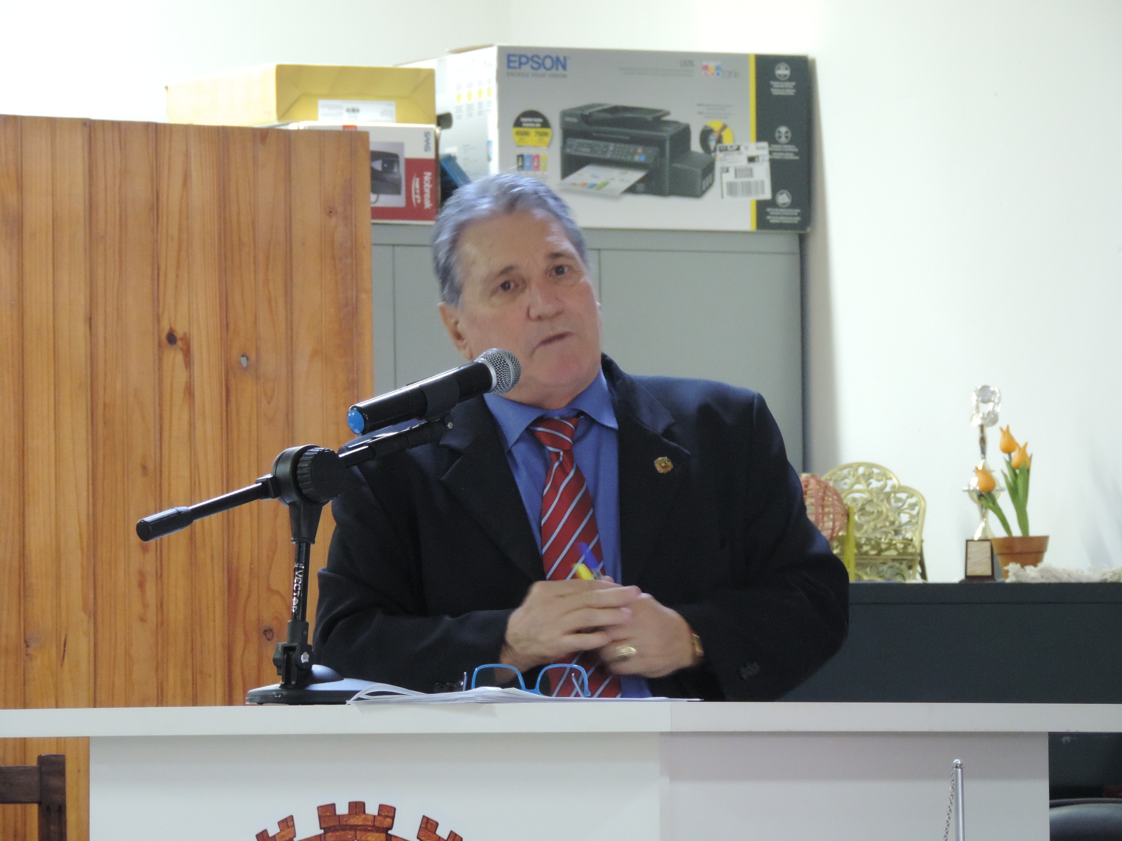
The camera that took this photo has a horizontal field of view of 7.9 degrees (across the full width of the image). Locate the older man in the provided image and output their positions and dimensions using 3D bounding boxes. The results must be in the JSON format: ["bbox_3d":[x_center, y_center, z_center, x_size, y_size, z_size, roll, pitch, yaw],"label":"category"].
[{"bbox_3d":[0.028,0.569,9.165,0.590,1.700,0.400,0,-2,-3],"label":"older man"}]

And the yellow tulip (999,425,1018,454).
[{"bbox_3d":[0.679,0.029,12.300,0.029,0.043,0.029,0,-2,0],"label":"yellow tulip"}]

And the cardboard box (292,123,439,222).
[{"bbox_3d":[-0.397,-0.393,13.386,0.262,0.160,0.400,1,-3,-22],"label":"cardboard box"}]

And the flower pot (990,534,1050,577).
[{"bbox_3d":[0.697,0.210,12.300,0.089,0.068,0.089,0,-2,0],"label":"flower pot"}]

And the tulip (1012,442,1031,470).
[{"bbox_3d":[0.699,0.055,12.300,0.028,0.041,0.028,0,-2,0],"label":"tulip"}]

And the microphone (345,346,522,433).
[{"bbox_3d":[-0.140,-0.030,8.950,0.230,0.051,0.051,-17,-3,-31],"label":"microphone"}]

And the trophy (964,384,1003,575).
[{"bbox_3d":[0.639,0.095,12.300,0.056,0.292,0.050,0,-2,-8],"label":"trophy"}]

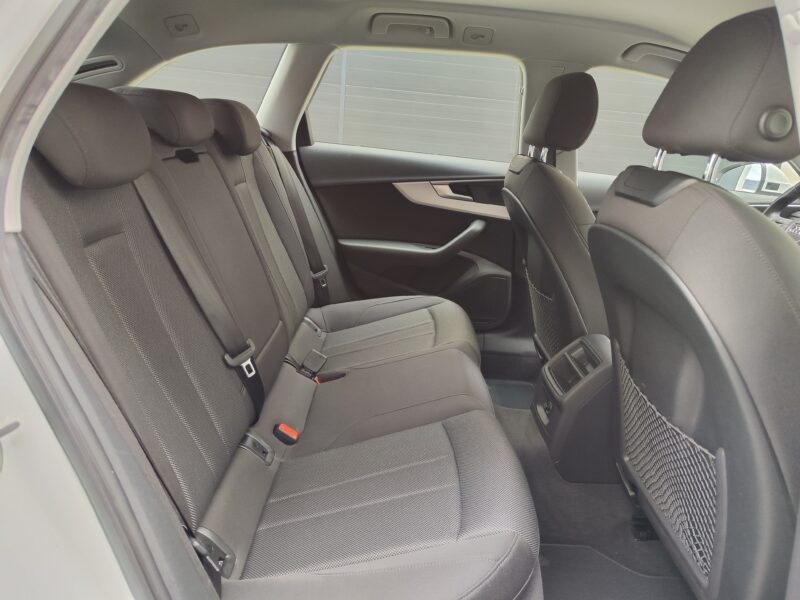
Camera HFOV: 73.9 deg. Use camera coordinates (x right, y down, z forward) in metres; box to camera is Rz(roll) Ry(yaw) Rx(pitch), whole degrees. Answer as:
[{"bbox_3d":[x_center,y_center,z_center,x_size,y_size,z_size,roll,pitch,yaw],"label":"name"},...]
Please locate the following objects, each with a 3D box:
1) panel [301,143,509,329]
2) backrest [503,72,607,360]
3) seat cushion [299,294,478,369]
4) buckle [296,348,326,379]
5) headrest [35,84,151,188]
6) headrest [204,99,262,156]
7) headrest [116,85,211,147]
[{"bbox_3d":[0.030,-0.203,1.906,0.800,0.620,0.120,5,18,-2],"label":"panel"},{"bbox_3d":[0.438,-0.208,1.565,0.250,0.840,0.490,-9,18,3],"label":"backrest"},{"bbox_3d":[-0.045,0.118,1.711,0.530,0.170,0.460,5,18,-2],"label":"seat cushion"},{"bbox_3d":[-0.241,0.172,1.502,0.052,0.070,0.035,33,15,-10],"label":"buckle"},{"bbox_3d":[-0.477,-0.248,0.800,0.145,0.155,0.250,-1,18,0],"label":"headrest"},{"bbox_3d":[-0.477,-0.476,1.477,0.145,0.155,0.250,-1,18,0],"label":"headrest"},{"bbox_3d":[-0.496,-0.387,1.130,0.145,0.125,0.240,-1,18,0],"label":"headrest"}]

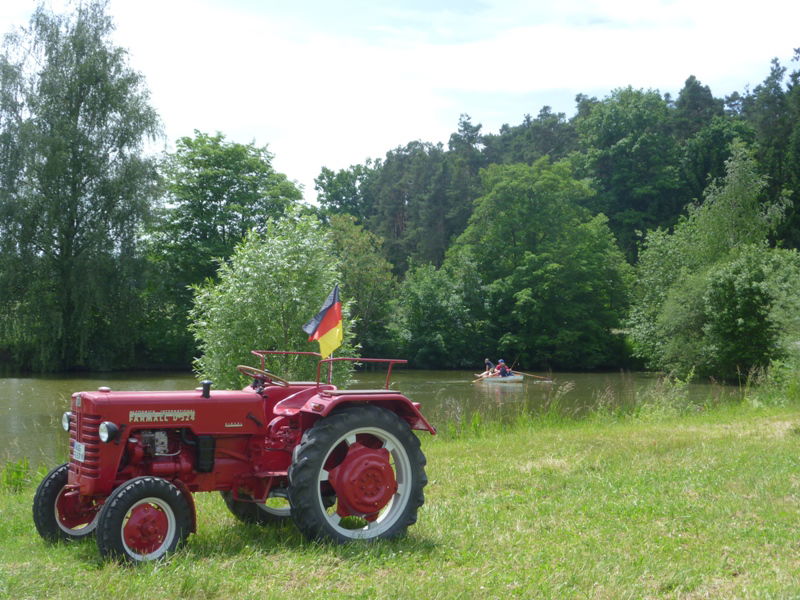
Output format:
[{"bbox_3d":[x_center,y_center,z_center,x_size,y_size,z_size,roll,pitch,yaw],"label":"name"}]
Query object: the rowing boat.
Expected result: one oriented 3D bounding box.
[{"bbox_3d":[4.896,3.878,58.000,2.800,0.480,1.200,-1,-3,30],"label":"rowing boat"}]

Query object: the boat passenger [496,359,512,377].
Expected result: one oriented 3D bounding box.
[{"bbox_3d":[5.143,3.396,58.000,0.600,1.050,0.700,1,-3,-27],"label":"boat passenger"}]

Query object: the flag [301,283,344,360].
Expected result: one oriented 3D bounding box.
[{"bbox_3d":[-0.681,0.189,10.350,0.420,0.650,0.180,0,-3,-11],"label":"flag"}]

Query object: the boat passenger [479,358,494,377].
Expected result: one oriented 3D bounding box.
[{"bbox_3d":[4.279,3.413,58.300,0.750,1.050,0.580,2,-3,-37],"label":"boat passenger"}]

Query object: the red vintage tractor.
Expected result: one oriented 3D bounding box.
[{"bbox_3d":[-1.292,1.215,9.437,2.870,1.600,1.540,2,-3,-34],"label":"red vintage tractor"}]

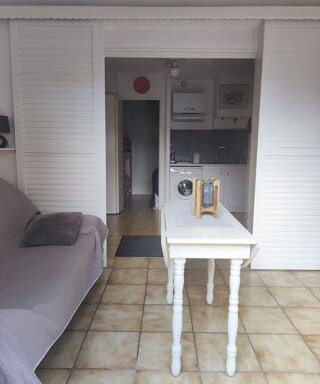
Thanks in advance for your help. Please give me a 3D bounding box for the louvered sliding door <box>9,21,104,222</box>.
[{"bbox_3d":[-0.905,-0.379,2.830,0.790,2.200,0.040,1,9,1],"label":"louvered sliding door"}]

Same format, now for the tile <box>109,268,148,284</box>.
[{"bbox_3d":[-0.281,0.769,2.811,0.333,0.010,0.333,1,9,1],"label":"tile"}]

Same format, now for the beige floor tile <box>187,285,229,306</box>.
[{"bbox_3d":[0.387,0.820,2.446,0.330,0.010,0.330,1,9,1],"label":"beige floor tile"}]

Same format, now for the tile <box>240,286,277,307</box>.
[{"bbox_3d":[0.728,0.832,2.465,0.333,0.010,0.333,1,9,1],"label":"tile"}]

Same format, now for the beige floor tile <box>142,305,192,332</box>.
[{"bbox_3d":[0.047,0.867,2.120,0.330,0.010,0.330,1,9,1],"label":"beige floor tile"}]

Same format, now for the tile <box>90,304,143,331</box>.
[{"bbox_3d":[-0.290,0.870,2.143,0.333,0.010,0.333,1,9,1],"label":"tile"}]

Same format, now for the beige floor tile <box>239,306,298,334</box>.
[{"bbox_3d":[0.724,0.883,2.130,0.333,0.010,0.333,1,9,1],"label":"beige floor tile"}]

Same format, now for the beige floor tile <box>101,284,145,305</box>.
[{"bbox_3d":[-0.283,0.813,2.455,0.330,0.010,0.330,1,9,1],"label":"beige floor tile"}]

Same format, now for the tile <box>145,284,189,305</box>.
[{"bbox_3d":[0.052,0.816,2.451,0.330,0.010,0.330,1,9,1],"label":"tile"}]

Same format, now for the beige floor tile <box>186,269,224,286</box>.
[{"bbox_3d":[0.395,0.778,2.803,0.333,0.010,0.333,1,9,1],"label":"beige floor tile"}]

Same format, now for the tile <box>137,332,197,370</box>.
[{"bbox_3d":[0.042,0.917,1.788,0.330,0.010,0.330,1,9,1],"label":"tile"}]

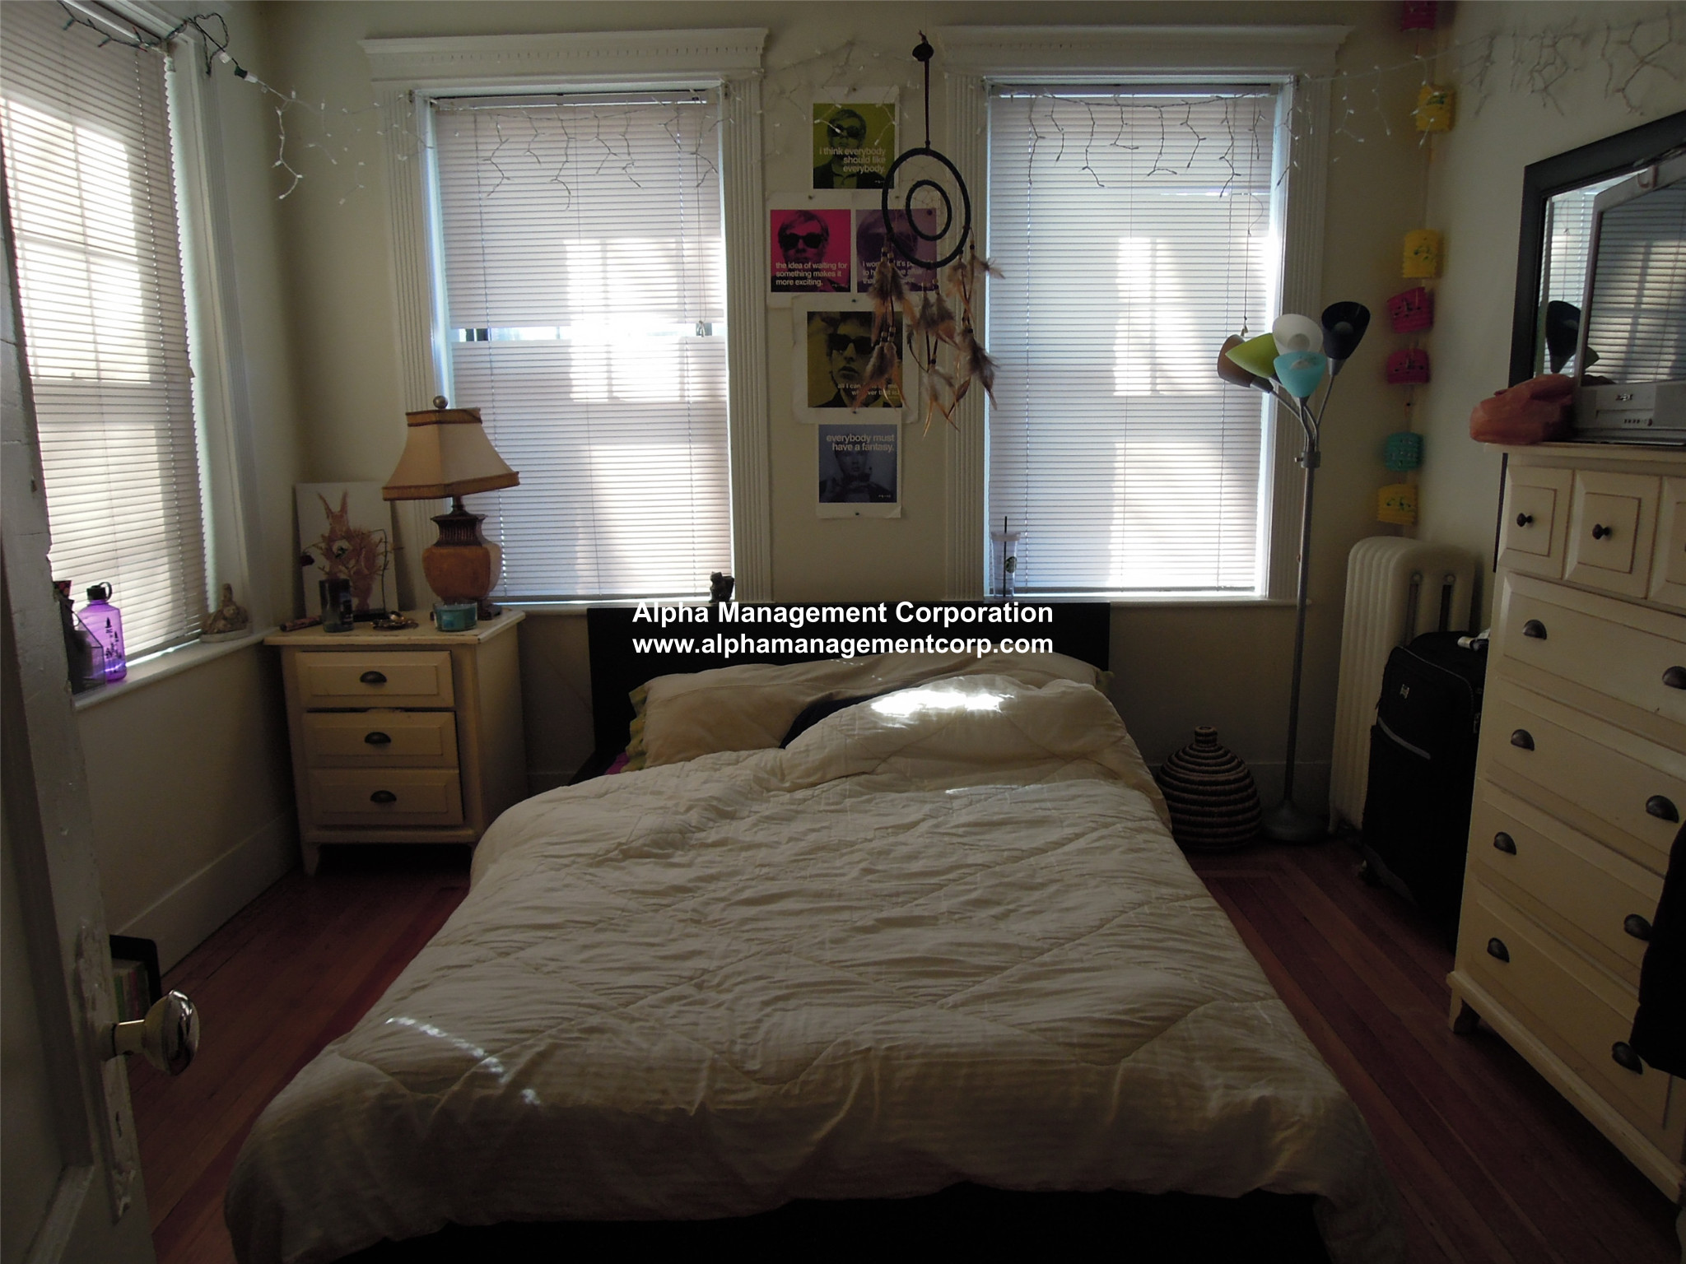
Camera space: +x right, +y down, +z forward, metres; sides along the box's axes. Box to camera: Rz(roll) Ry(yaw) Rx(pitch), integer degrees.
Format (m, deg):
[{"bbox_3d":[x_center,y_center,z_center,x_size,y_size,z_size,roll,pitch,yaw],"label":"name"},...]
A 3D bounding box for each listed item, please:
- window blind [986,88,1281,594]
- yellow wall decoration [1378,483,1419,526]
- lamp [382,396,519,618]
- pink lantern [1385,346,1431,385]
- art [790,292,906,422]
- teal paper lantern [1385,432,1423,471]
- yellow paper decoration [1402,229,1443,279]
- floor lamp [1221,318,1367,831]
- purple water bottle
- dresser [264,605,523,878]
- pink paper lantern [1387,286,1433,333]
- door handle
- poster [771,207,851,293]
[{"bbox_3d":[0.945,-0.948,3.881,0.924,1.636,0.045,-1,9,0],"label":"window blind"},{"bbox_3d":[1.752,-0.403,3.684,0.125,0.128,0.110,6,11,24],"label":"yellow wall decoration"},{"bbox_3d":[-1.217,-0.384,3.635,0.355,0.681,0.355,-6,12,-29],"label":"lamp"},{"bbox_3d":[1.744,-0.821,3.607,0.128,0.110,0.110,4,11,25],"label":"pink lantern"},{"bbox_3d":[0.036,-0.889,3.830,0.384,0.399,0.012,-1,9,0],"label":"art"},{"bbox_3d":[1.755,-0.563,3.655,0.118,0.120,0.110,4,11,25],"label":"teal paper lantern"},{"bbox_3d":[1.824,-1.191,3.683,0.119,0.151,0.106,-1,9,0],"label":"yellow paper decoration"},{"bbox_3d":[1.410,-0.170,3.739,0.465,1.707,0.424,-1,9,0],"label":"floor lamp"},{"bbox_3d":[-1.762,0.003,2.785,0.090,0.213,0.090,-1,9,0],"label":"purple water bottle"},{"bbox_3d":[-1.389,0.348,3.748,0.646,0.749,0.465,-1,9,0],"label":"dresser"},{"bbox_3d":[1.738,-0.982,3.578,0.128,0.118,0.110,-6,11,26],"label":"pink paper lantern"},{"bbox_3d":[-0.461,0.271,0.785,0.056,0.057,0.057,-3,10,-13],"label":"door handle"},{"bbox_3d":[-0.099,-1.182,3.622,0.247,0.247,0.008,-1,10,0],"label":"poster"}]

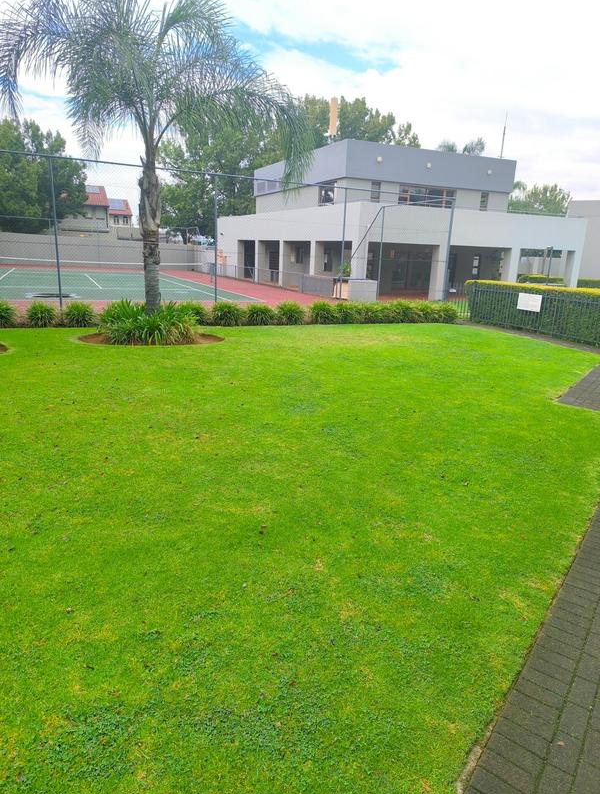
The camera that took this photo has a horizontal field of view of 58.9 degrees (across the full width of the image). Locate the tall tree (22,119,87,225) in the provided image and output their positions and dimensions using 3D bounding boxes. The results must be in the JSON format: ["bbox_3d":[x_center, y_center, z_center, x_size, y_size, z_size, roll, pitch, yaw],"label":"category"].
[{"bbox_3d":[-22.609,-19.795,49.908,7.000,11.220,6.800,-4,16,-23],"label":"tall tree"}]

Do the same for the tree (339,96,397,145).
[{"bbox_3d":[5.978,-20.800,52.119,6.500,15.270,6.500,4,15,5],"label":"tree"}]

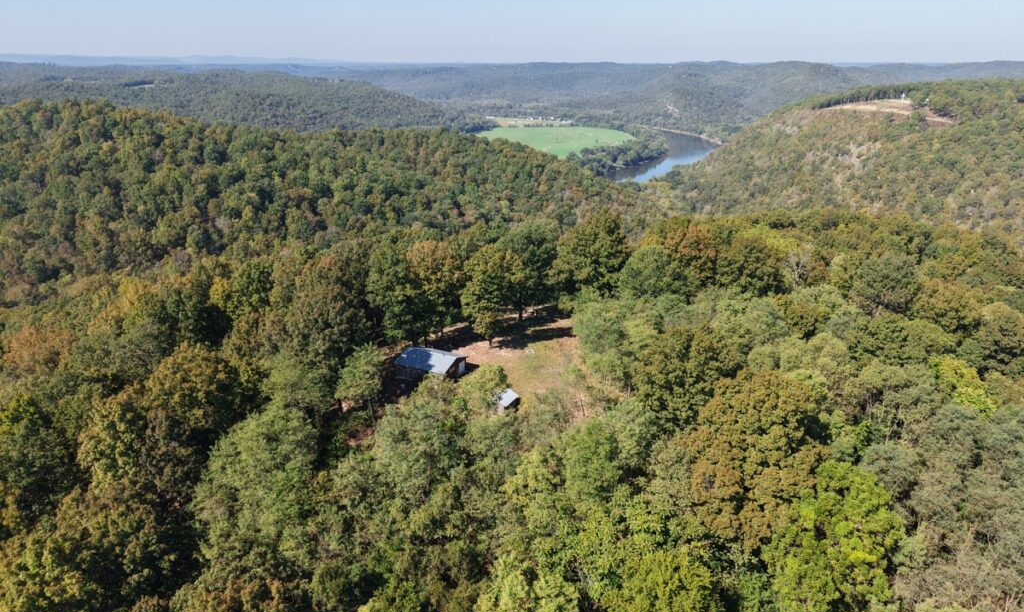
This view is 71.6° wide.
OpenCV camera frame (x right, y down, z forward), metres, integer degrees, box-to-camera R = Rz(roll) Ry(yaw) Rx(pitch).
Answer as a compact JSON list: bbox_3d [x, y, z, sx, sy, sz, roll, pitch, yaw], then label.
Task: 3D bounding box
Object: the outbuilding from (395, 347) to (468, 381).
[{"bbox_3d":[-12.241,8.955,108.090,8.900,4.100,6.700,9,21,24],"label":"outbuilding"}]

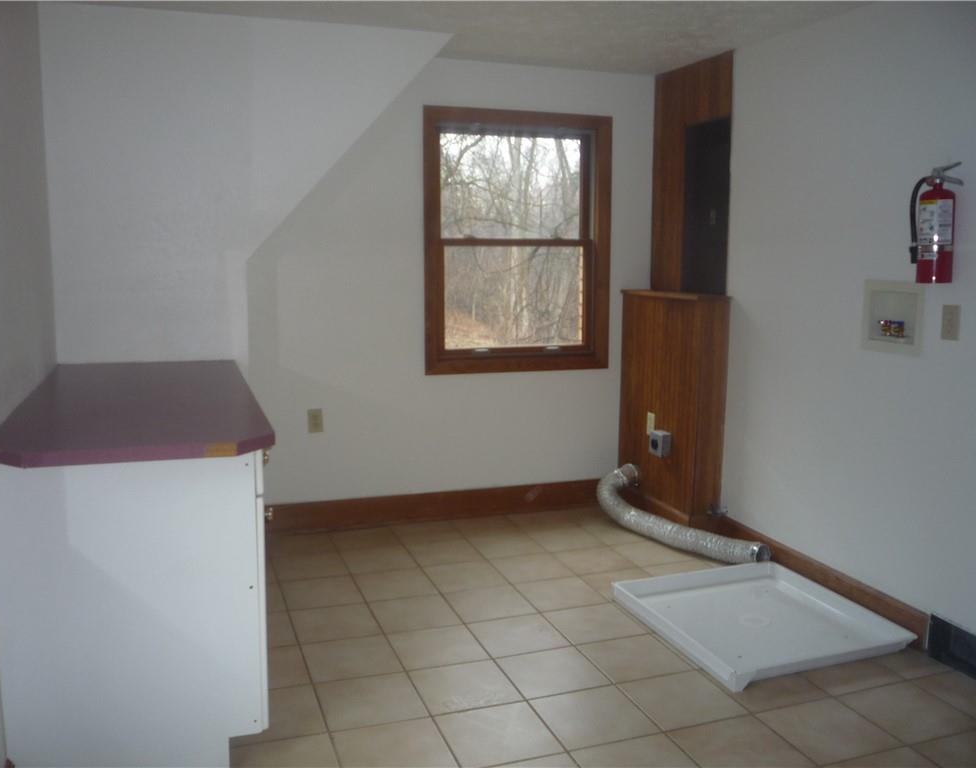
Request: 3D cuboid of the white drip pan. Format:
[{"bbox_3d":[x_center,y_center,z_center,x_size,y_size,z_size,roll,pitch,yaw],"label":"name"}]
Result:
[{"bbox_3d":[0.986,0.863,3.275,0.767,0.067,0.810,-3,9,-19],"label":"white drip pan"}]

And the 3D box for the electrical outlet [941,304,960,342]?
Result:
[{"bbox_3d":[1.525,-0.202,2.931,0.010,0.117,0.072,-3,9,-19],"label":"electrical outlet"}]

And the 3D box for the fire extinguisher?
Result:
[{"bbox_3d":[1.457,-0.519,2.883,0.120,0.389,0.192,-3,9,-19],"label":"fire extinguisher"}]

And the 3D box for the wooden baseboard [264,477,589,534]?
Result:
[{"bbox_3d":[-0.220,0.628,4.541,2.002,0.150,0.018,-3,9,-19],"label":"wooden baseboard"}]

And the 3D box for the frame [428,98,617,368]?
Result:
[{"bbox_3d":[0.158,-0.711,4.513,1.010,1.305,0.100,-3,9,-19],"label":"frame"}]

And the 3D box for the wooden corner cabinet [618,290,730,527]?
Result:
[{"bbox_3d":[0.916,0.130,4.486,0.190,1.171,0.737,-3,9,-19],"label":"wooden corner cabinet"}]

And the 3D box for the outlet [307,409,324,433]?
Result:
[{"bbox_3d":[-0.828,0.179,4.262,0.072,0.115,0.010,-3,9,-19],"label":"outlet"}]

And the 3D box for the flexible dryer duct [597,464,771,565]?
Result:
[{"bbox_3d":[0.898,0.621,4.267,0.400,0.260,1.060,-3,9,-19],"label":"flexible dryer duct"}]

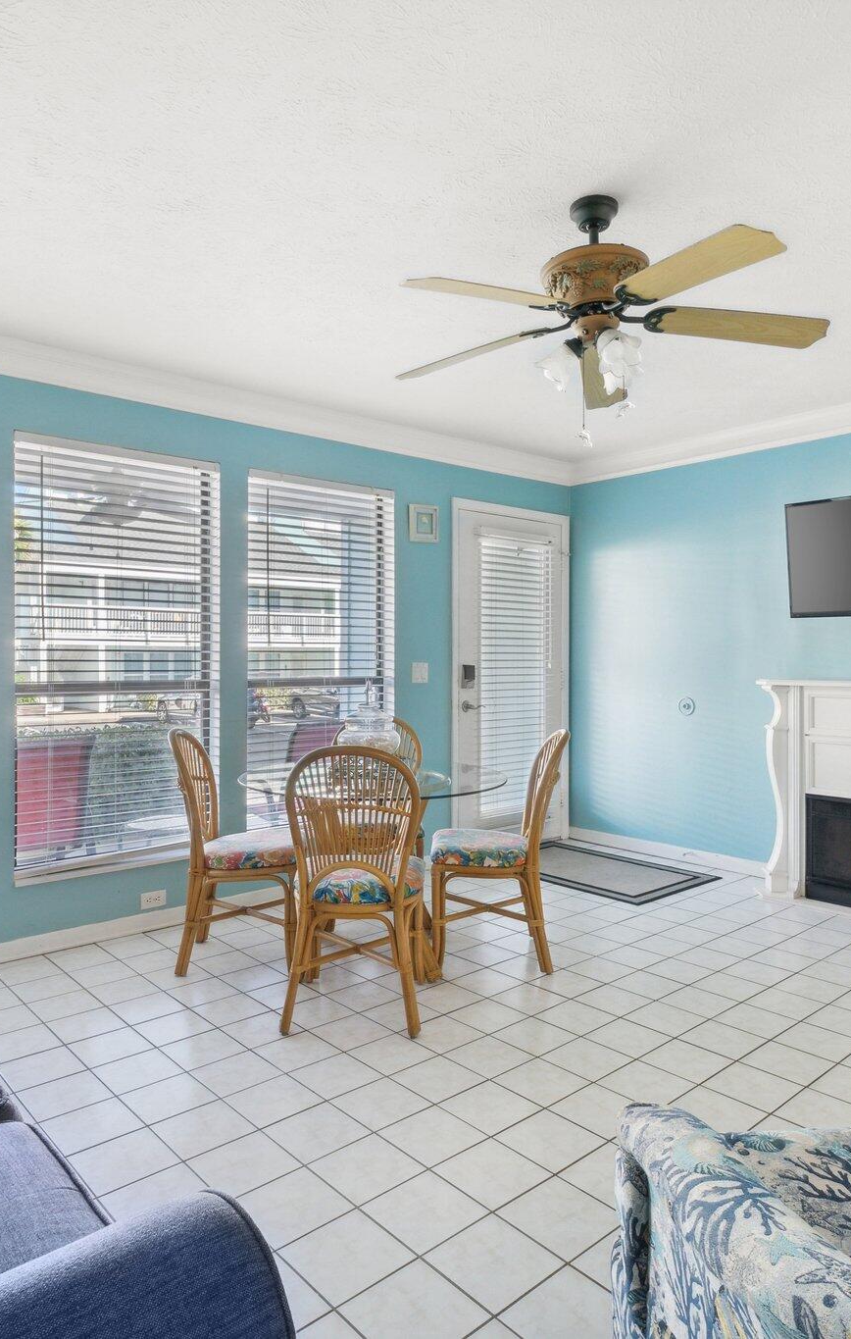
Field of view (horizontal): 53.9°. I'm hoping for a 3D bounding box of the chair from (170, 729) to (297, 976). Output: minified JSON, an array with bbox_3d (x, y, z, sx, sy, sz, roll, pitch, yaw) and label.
[{"bbox_3d":[-0.715,0.685,3.335,0.550,0.910,0.460,0,0,-1],"label":"chair"}]

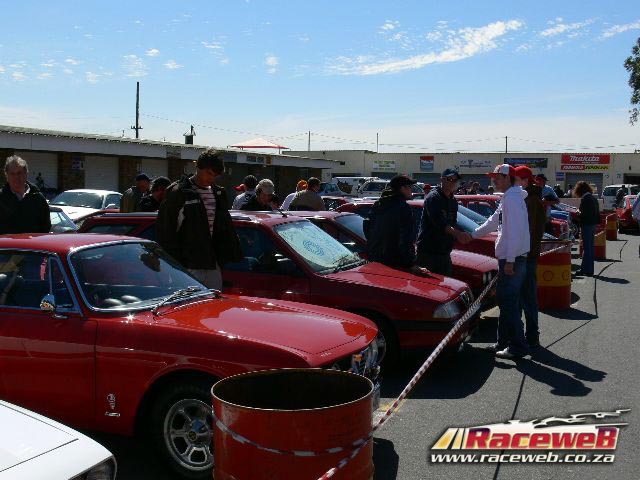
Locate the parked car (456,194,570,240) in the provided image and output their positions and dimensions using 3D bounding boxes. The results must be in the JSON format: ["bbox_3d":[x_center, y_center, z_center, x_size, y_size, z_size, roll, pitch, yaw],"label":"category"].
[{"bbox_3d":[3.500,-0.341,18.600,4.200,1.380,1.620,2,4,22],"label":"parked car"}]

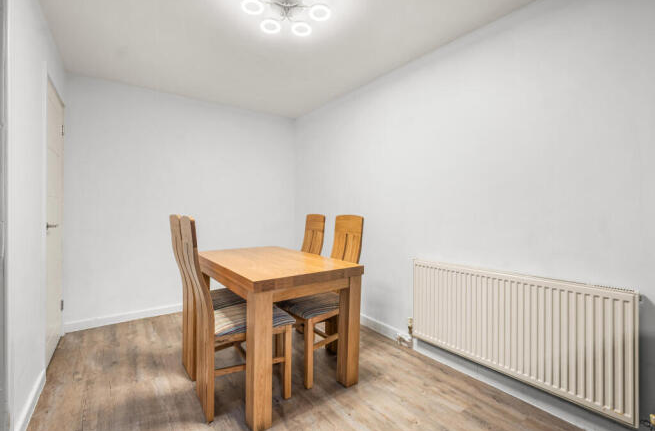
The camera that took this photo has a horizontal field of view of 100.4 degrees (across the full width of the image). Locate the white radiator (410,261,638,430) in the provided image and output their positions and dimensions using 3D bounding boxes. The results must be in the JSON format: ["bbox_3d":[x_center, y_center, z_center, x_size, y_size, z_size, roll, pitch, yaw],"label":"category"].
[{"bbox_3d":[1.059,0.643,1.690,0.100,0.586,1.143,0,1,-38],"label":"white radiator"}]

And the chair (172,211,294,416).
[{"bbox_3d":[-0.554,0.547,1.659,0.572,1.090,0.444,0,1,-38],"label":"chair"}]

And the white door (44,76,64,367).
[{"bbox_3d":[-2.135,0.054,2.118,0.050,2.022,0.670,0,1,-38],"label":"white door"}]

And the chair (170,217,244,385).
[{"bbox_3d":[-0.812,0.542,1.997,0.572,1.090,0.444,0,1,-38],"label":"chair"}]

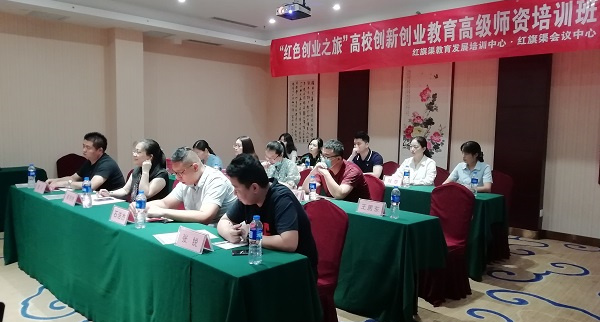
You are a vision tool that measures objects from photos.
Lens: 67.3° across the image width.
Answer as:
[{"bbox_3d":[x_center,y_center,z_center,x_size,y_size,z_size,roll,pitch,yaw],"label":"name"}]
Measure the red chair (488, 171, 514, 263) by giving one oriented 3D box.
[{"bbox_3d":[2.006,0.600,4.977,0.470,0.950,0.570,6,7,44],"label":"red chair"}]

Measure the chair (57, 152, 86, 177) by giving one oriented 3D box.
[{"bbox_3d":[-3.022,0.386,6.064,0.560,0.950,0.470,6,7,44],"label":"chair"}]

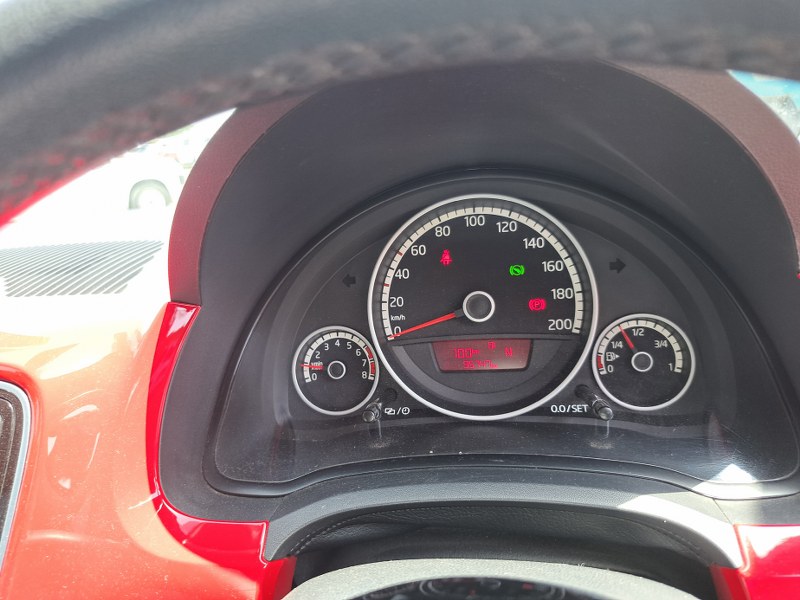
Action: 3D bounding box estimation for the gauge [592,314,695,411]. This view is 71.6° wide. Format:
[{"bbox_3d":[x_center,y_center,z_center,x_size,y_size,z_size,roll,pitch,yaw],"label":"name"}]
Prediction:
[{"bbox_3d":[0.122,0.032,0.282,0.049,0.049,0.012,-3,-5,9],"label":"gauge"}]

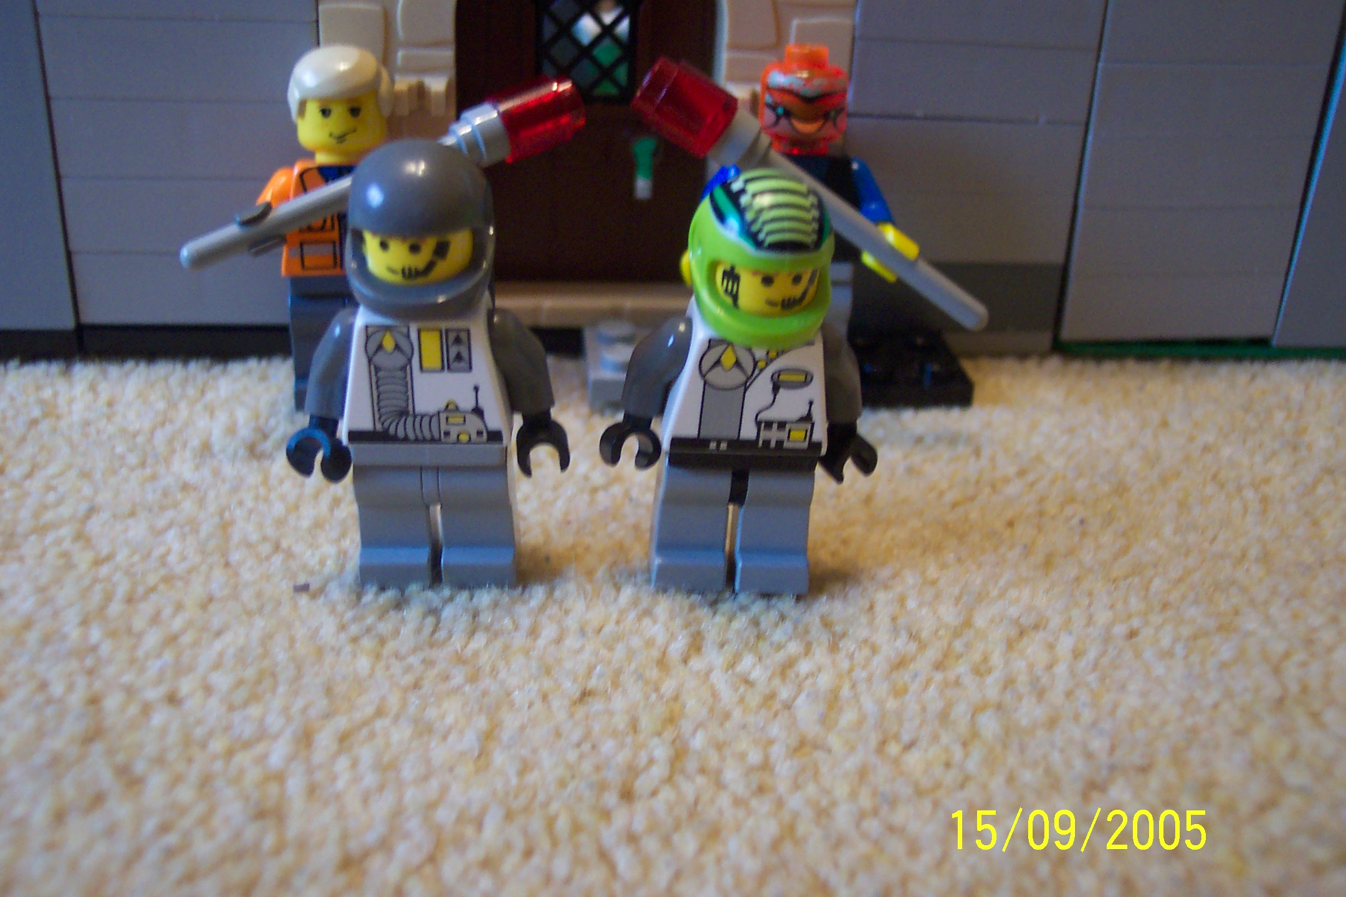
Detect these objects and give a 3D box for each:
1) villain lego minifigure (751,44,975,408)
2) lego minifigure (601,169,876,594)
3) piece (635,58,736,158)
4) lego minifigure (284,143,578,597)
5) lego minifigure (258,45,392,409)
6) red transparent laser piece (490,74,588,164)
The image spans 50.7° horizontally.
[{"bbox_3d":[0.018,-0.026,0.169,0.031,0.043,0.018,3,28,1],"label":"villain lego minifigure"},{"bbox_3d":[0.007,-0.007,0.138,0.026,0.044,0.017,2,28,-5],"label":"lego minifigure"},{"bbox_3d":[0.001,-0.039,0.161,0.010,0.008,0.008,33,0,0],"label":"piece"},{"bbox_3d":[-0.023,-0.008,0.139,0.026,0.044,0.017,0,28,-2],"label":"lego minifigure"},{"bbox_3d":[-0.039,-0.026,0.169,0.025,0.042,0.017,-3,28,-10],"label":"lego minifigure"},{"bbox_3d":[-0.016,-0.038,0.166,0.010,0.008,0.008,-20,0,3],"label":"red transparent laser piece"}]

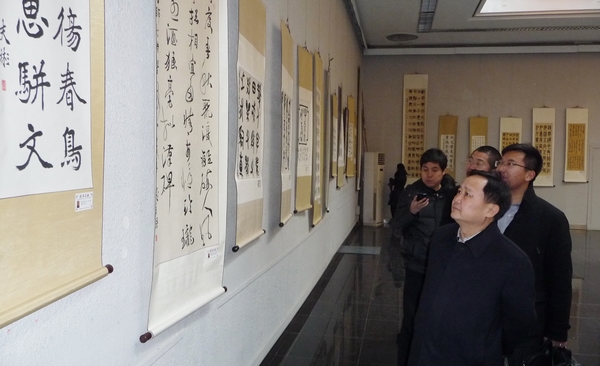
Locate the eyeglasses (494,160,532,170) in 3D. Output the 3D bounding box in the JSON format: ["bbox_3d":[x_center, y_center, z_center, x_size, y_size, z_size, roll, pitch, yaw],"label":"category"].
[{"bbox_3d":[1.035,-0.075,2.500,0.140,0.045,0.140,15,-1,-17],"label":"eyeglasses"}]

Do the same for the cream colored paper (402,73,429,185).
[{"bbox_3d":[3.129,-1.371,14.121,0.677,3.140,0.040,2,3,11],"label":"cream colored paper"}]

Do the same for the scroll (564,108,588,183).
[{"bbox_3d":[7.108,-0.958,13.380,0.583,1.912,0.040,2,3,11],"label":"scroll"}]

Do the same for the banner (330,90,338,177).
[{"bbox_3d":[0.516,-0.700,7.664,0.040,1.270,0.580,2,3,11],"label":"banner"}]

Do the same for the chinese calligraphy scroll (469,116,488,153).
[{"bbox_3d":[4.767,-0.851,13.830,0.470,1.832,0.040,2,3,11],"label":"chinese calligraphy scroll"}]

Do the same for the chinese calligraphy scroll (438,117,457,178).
[{"bbox_3d":[3.883,-0.881,13.671,0.480,1.720,0.040,2,3,11],"label":"chinese calligraphy scroll"}]

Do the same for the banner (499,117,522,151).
[{"bbox_3d":[5.412,-0.836,13.368,0.530,1.660,0.040,2,3,11],"label":"banner"}]

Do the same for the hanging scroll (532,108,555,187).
[{"bbox_3d":[6.186,-0.894,13.211,0.530,1.950,0.040,2,3,11],"label":"hanging scroll"}]

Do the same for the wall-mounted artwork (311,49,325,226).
[{"bbox_3d":[0.248,-0.538,6.777,0.040,2.130,0.660,2,3,11],"label":"wall-mounted artwork"}]

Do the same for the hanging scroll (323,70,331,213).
[{"bbox_3d":[0.385,-0.584,7.442,0.040,2.030,0.580,2,3,11],"label":"hanging scroll"}]

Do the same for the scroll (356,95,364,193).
[{"bbox_3d":[1.395,-1.101,12.054,0.040,2.500,0.620,2,3,11],"label":"scroll"}]

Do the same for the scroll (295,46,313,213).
[{"bbox_3d":[0.060,-0.549,5.569,0.040,1.730,0.540,2,3,17],"label":"scroll"}]

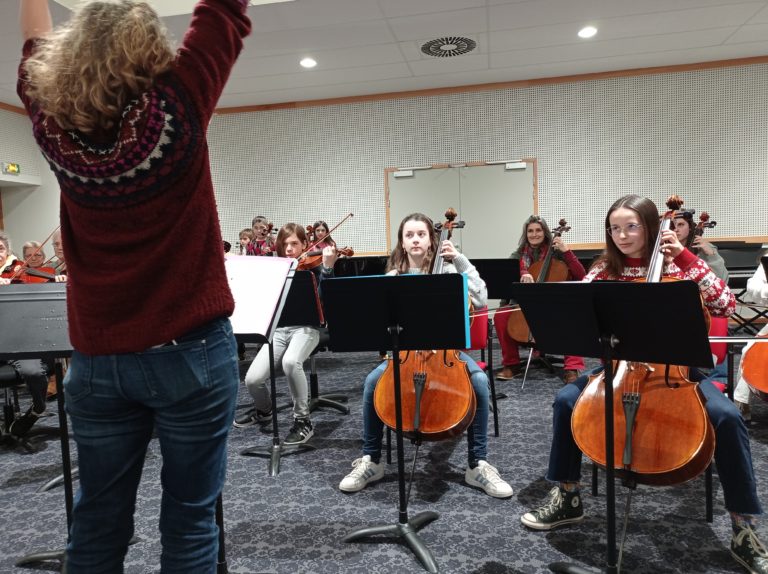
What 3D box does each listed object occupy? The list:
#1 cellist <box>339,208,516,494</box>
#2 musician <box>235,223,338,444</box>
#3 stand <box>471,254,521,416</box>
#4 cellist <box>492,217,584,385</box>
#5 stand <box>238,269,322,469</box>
[{"bbox_3d":[0.203,0.263,2.985,0.720,1.235,0.710,-2,5,10],"label":"cellist"},{"bbox_3d":[-0.566,0.226,3.807,0.640,1.230,0.760,-1,5,20],"label":"musician"},{"bbox_3d":[0.663,0.293,4.044,0.500,0.950,0.440,0,5,23],"label":"stand"},{"bbox_3d":[1.226,0.052,4.848,0.640,1.240,0.760,0,5,22],"label":"cellist"},{"bbox_3d":[-0.573,0.399,3.155,0.500,1.000,0.430,-1,5,11],"label":"stand"}]

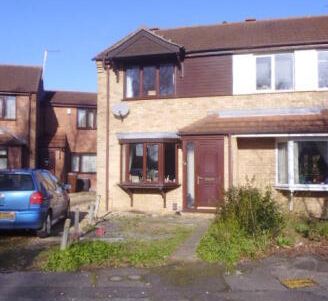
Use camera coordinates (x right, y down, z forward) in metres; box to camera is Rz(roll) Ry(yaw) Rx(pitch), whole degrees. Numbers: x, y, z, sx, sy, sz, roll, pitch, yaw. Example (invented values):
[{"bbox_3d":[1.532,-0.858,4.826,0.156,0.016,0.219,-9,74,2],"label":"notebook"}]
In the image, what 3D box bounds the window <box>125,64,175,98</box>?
[{"bbox_3d":[-0.478,-2.242,11.362,1.683,1.215,0.120,-1,-2,11],"label":"window"}]

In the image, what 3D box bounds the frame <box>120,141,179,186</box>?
[{"bbox_3d":[-0.513,0.414,11.082,1.890,1.426,0.450,-1,-2,11],"label":"frame"}]

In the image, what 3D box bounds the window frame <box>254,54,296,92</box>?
[{"bbox_3d":[3.315,-2.318,10.627,1.165,1.176,0.120,-1,-2,11],"label":"window frame"}]

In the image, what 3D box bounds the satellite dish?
[{"bbox_3d":[-1.369,-1.256,11.244,0.540,0.520,0.350,0,-2,1],"label":"satellite dish"}]

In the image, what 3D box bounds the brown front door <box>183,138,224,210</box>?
[{"bbox_3d":[1.175,0.693,10.422,1.211,2.213,0.120,-1,-2,11],"label":"brown front door"}]

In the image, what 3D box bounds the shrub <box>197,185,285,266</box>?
[{"bbox_3d":[1.480,1.240,6.750,1.500,1.130,1.600,-1,-2,11],"label":"shrub"}]

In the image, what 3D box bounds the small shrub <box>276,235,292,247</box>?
[{"bbox_3d":[2.327,1.735,6.832,0.300,0.200,0.300,-1,-2,11],"label":"small shrub"}]

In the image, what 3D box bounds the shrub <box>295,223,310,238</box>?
[{"bbox_3d":[3.003,1.725,7.673,0.340,0.280,0.340,-1,-2,11],"label":"shrub"}]

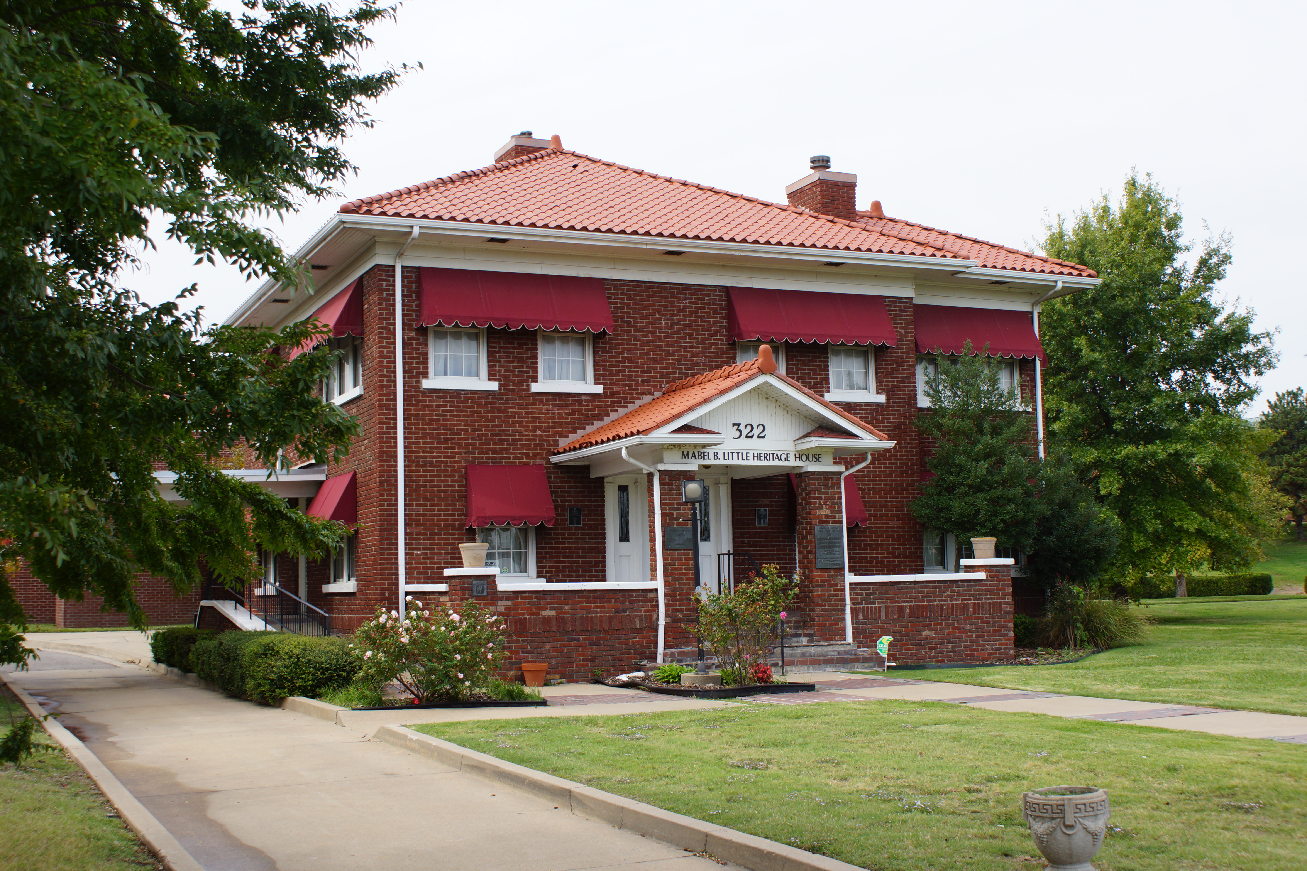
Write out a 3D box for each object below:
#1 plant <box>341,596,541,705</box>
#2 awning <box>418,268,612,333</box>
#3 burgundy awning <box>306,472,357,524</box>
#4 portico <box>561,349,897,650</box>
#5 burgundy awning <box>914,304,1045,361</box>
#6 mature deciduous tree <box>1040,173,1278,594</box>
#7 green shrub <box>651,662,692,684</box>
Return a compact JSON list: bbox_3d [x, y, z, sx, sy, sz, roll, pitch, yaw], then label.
[{"bbox_3d":[-2.438,2.522,17.799,2.220,1.250,1.600,-2,-6,0],"label":"plant"},{"bbox_3d":[-2.023,-2.011,22.766,2.930,0.940,0.440,1,-6,-25],"label":"awning"},{"bbox_3d":[-5.089,1.057,23.851,0.420,0.860,1.960,1,-6,-25],"label":"burgundy awning"},{"bbox_3d":[0.965,1.012,22.062,3.980,4.202,3.350,1,-6,-24],"label":"portico"},{"bbox_3d":[5.625,-1.808,26.671,2.710,0.920,0.440,1,-6,-24],"label":"burgundy awning"},{"bbox_3d":[17.445,-1.745,53.000,8.554,14.732,8.554,1,-6,-24],"label":"mature deciduous tree"},{"bbox_3d":[0.245,3.083,19.749,0.510,0.280,0.450,-2,-6,0],"label":"green shrub"}]

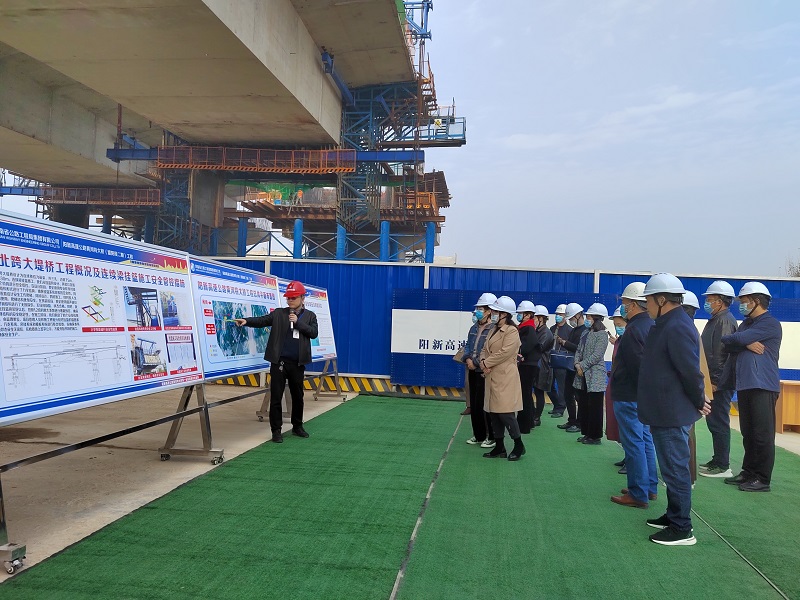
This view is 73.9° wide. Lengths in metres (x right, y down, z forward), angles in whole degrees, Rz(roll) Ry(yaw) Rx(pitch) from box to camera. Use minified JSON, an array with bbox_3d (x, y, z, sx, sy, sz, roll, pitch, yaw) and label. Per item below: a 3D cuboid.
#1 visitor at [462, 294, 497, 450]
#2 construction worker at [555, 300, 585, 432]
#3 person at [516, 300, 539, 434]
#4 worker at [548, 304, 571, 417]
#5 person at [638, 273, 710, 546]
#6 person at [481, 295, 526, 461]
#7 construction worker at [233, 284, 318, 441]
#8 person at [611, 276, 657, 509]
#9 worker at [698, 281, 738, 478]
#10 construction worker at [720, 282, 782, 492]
[{"bbox_3d":[0.951,0.789,6.163,0.400,1.732,0.490,3,-3,-30],"label":"visitor"},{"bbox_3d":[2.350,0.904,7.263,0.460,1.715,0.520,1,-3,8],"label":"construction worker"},{"bbox_3d":[1.702,0.873,7.096,0.370,1.722,0.470,2,-3,0],"label":"person"},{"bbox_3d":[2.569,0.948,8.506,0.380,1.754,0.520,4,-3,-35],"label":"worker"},{"bbox_3d":[1.877,0.701,3.634,0.430,1.771,0.550,1,-3,20],"label":"person"},{"bbox_3d":[1.105,0.806,5.675,0.440,1.689,0.500,3,-3,-24],"label":"person"},{"bbox_3d":[-1.410,0.679,6.118,0.920,1.789,0.520,2,-3,-9],"label":"construction worker"},{"bbox_3d":[1.916,0.734,4.323,0.430,1.758,0.540,0,-3,33],"label":"person"},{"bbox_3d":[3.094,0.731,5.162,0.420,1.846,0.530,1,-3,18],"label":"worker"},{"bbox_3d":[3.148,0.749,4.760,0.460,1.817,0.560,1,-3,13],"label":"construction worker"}]

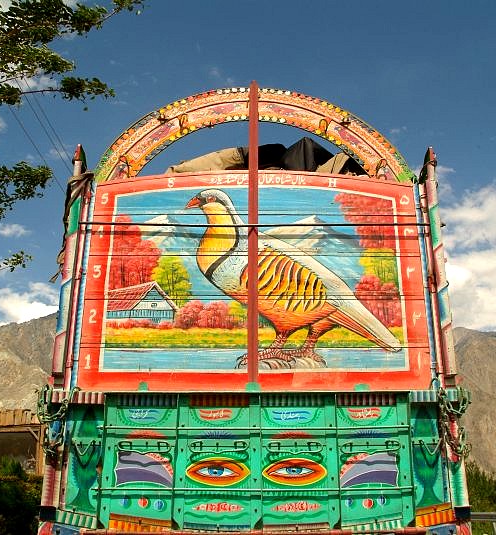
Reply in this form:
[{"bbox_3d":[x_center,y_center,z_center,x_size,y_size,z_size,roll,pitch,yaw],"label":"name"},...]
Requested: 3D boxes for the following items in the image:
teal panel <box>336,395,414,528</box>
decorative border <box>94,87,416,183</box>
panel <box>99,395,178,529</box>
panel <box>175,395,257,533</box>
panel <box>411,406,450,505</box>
[{"bbox_3d":[0.736,1.118,3.500,0.440,0.737,0.060,0,-17,-1],"label":"teal panel"},{"bbox_3d":[0.056,-0.894,4.151,2.194,0.725,0.120,0,-17,-1],"label":"decorative border"},{"bbox_3d":[-0.626,1.111,3.477,0.429,0.732,0.060,0,-17,-1],"label":"panel"},{"bbox_3d":[-0.176,1.116,3.484,0.482,0.739,0.060,0,-17,-1],"label":"panel"},{"bbox_3d":[1.055,1.098,3.512,0.204,0.576,0.060,0,-17,-1],"label":"panel"}]

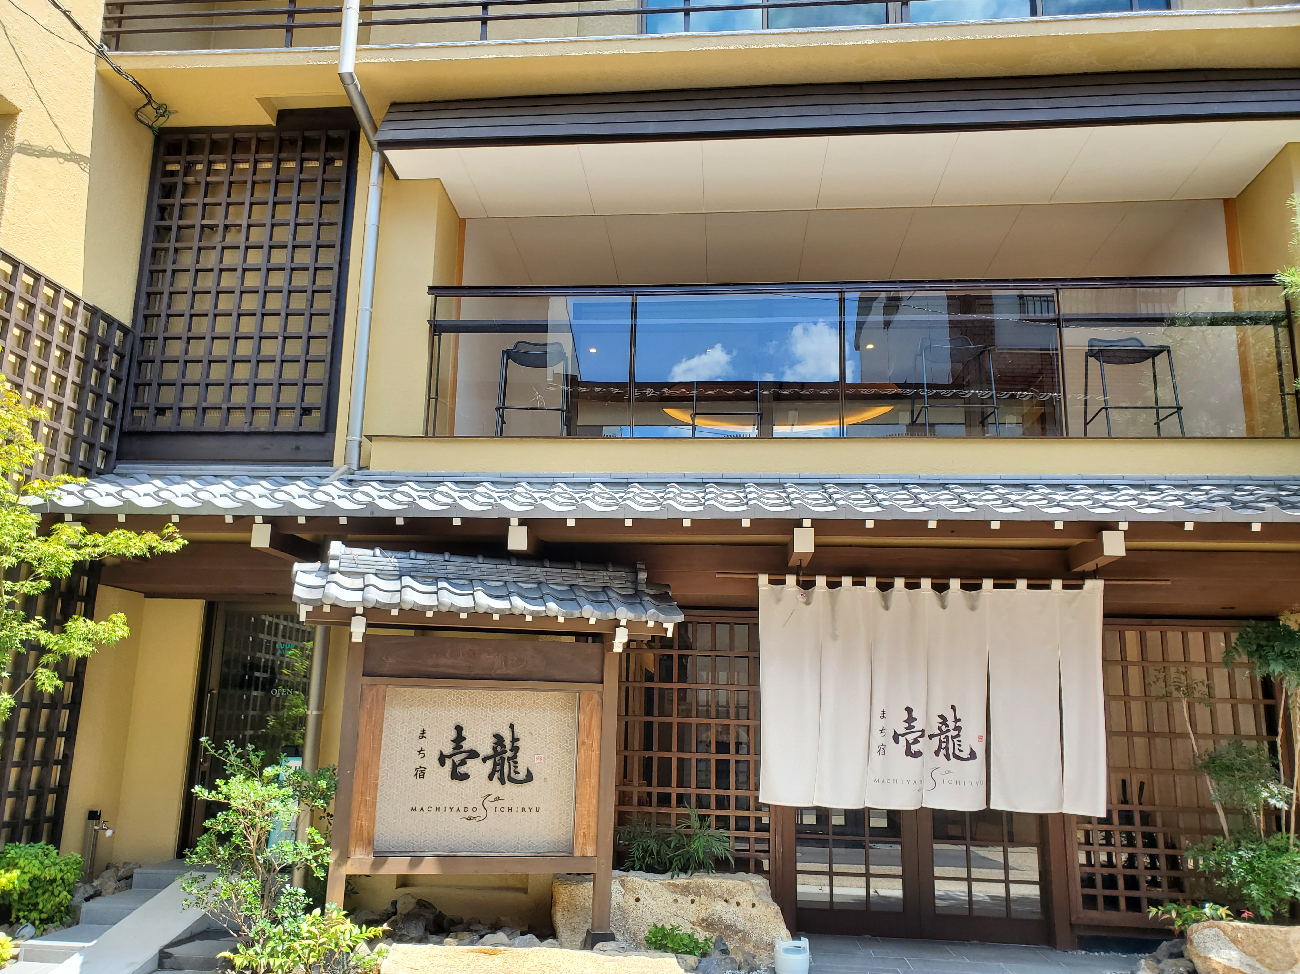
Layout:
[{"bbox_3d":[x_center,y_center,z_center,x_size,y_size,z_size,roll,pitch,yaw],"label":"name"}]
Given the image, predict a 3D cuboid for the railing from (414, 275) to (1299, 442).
[{"bbox_3d":[1.231,-0.820,6.268,5.466,1.043,0.080,0,-10,6],"label":"railing"}]

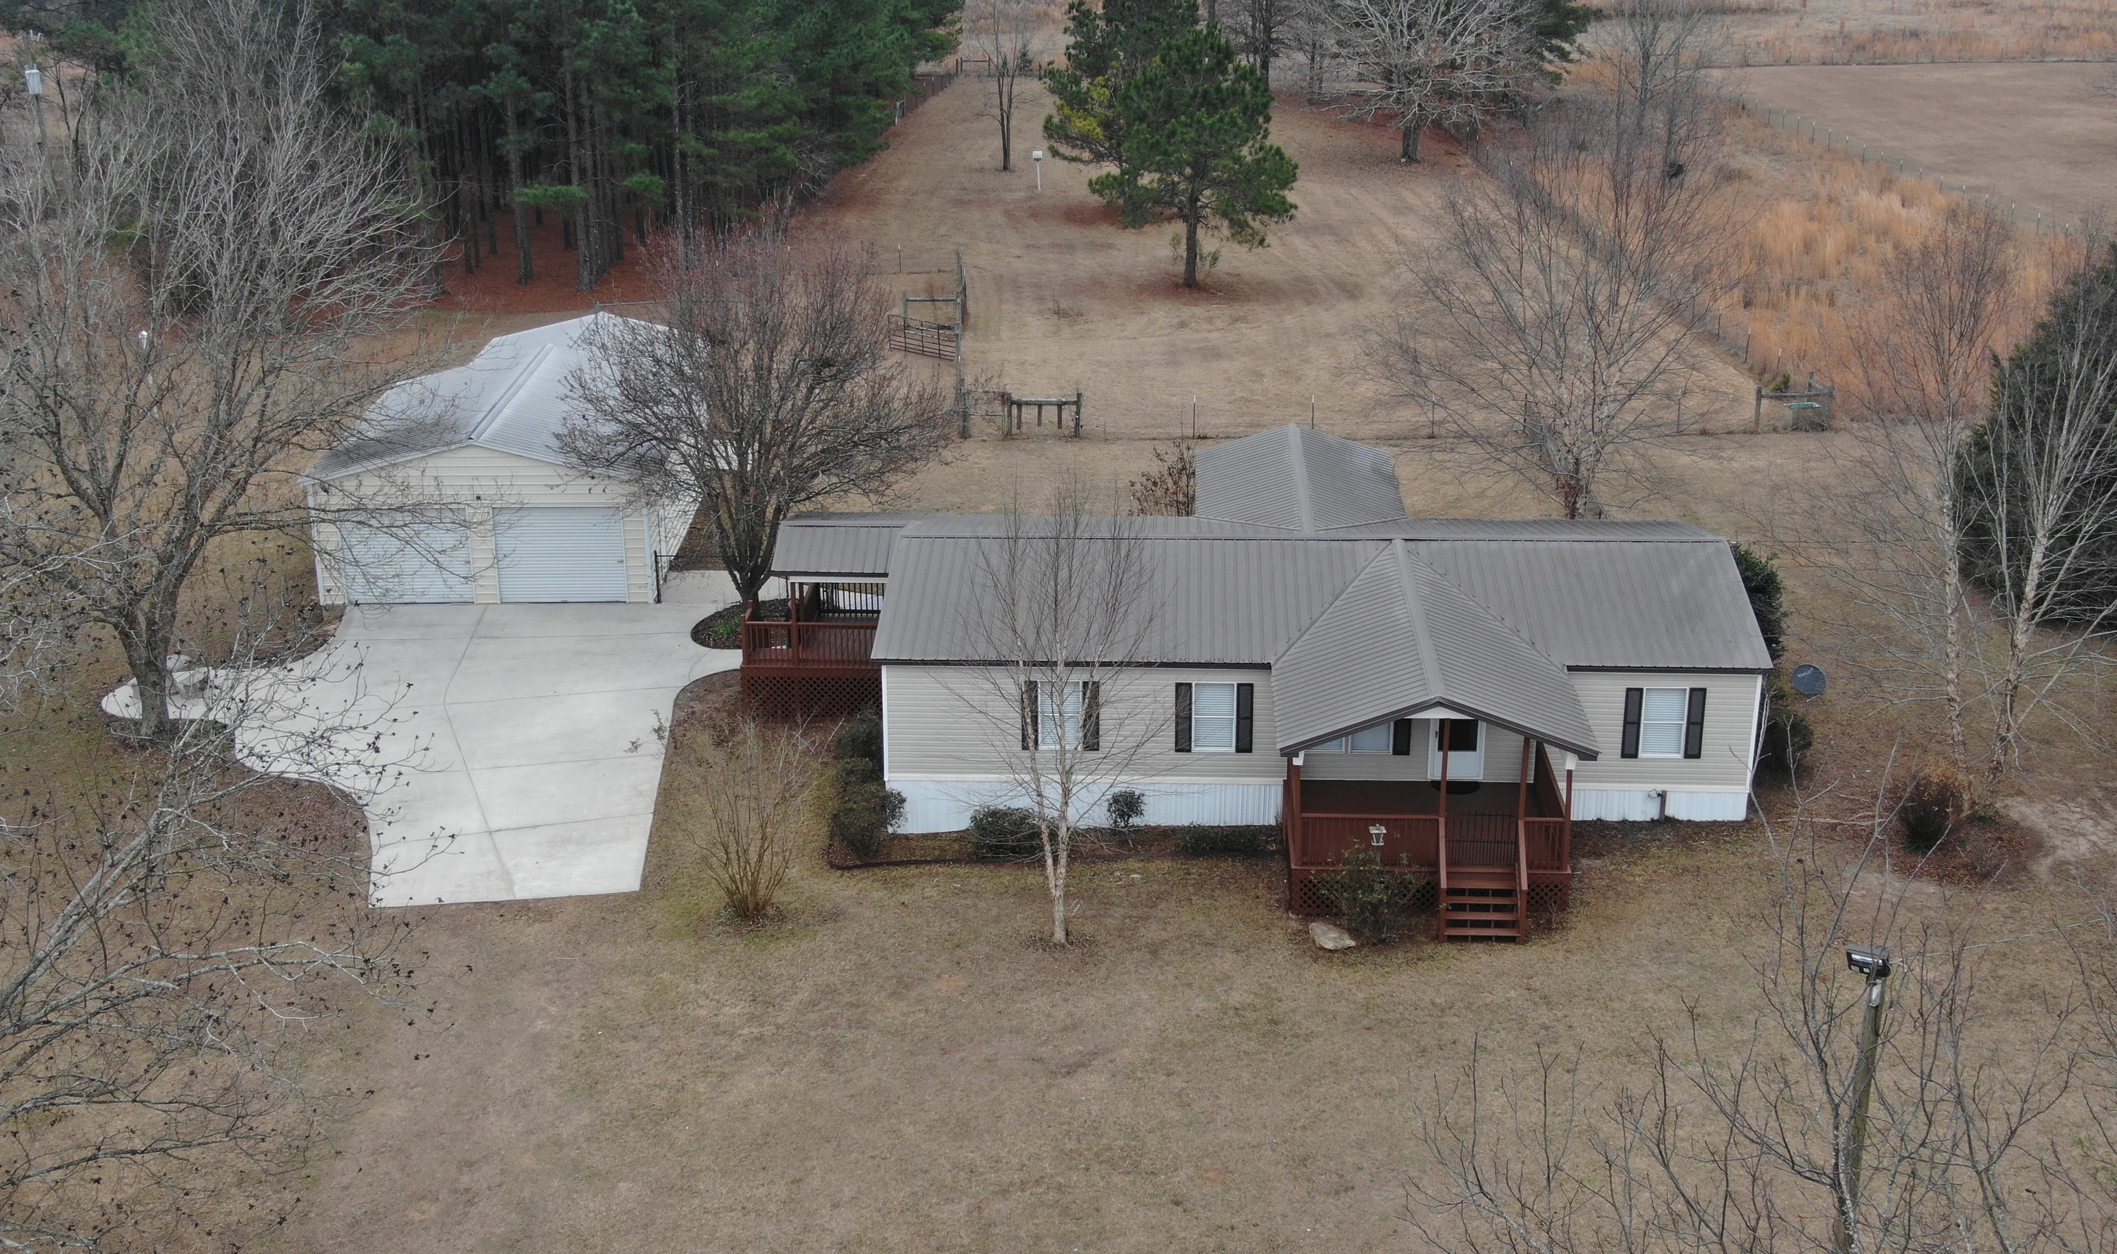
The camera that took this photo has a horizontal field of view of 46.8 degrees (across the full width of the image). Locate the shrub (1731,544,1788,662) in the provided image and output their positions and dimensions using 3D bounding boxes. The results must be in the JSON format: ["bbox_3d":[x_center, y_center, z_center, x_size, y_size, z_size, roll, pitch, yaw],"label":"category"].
[{"bbox_3d":[14.398,-0.694,52.549,2.300,2.650,2.300,0,20,0],"label":"shrub"}]

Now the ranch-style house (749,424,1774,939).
[{"bbox_3d":[3.115,0.210,49.193,19.900,4.400,18.300,1,19,4],"label":"ranch-style house"}]

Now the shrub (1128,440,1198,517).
[{"bbox_3d":[2.592,-2.308,56.948,2.400,3.600,2.300,0,20,0],"label":"shrub"}]

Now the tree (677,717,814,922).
[{"bbox_3d":[-5.408,3.324,42.396,2.250,3.600,2.200,0,20,0],"label":"tree"}]

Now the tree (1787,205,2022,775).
[{"bbox_3d":[14.794,-1.782,43.139,4.300,11.100,4.400,0,20,0],"label":"tree"}]

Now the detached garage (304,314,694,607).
[{"bbox_3d":[-13.549,-4.855,64.797,8.300,3.950,15.200,-1,19,0],"label":"detached garage"}]

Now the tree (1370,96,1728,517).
[{"bbox_3d":[11.925,-7.286,59.026,8.500,10.800,8.200,0,20,0],"label":"tree"}]

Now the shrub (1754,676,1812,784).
[{"bbox_3d":[13.964,2.000,46.873,1.200,1.600,1.200,1,19,4],"label":"shrub"}]

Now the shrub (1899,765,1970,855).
[{"bbox_3d":[15.642,3.180,43.444,1.250,1.500,1.250,0,20,0],"label":"shrub"}]

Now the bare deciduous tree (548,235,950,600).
[{"bbox_3d":[-6.942,-4.656,55.807,8.674,9.074,8.674,1,19,4],"label":"bare deciduous tree"}]

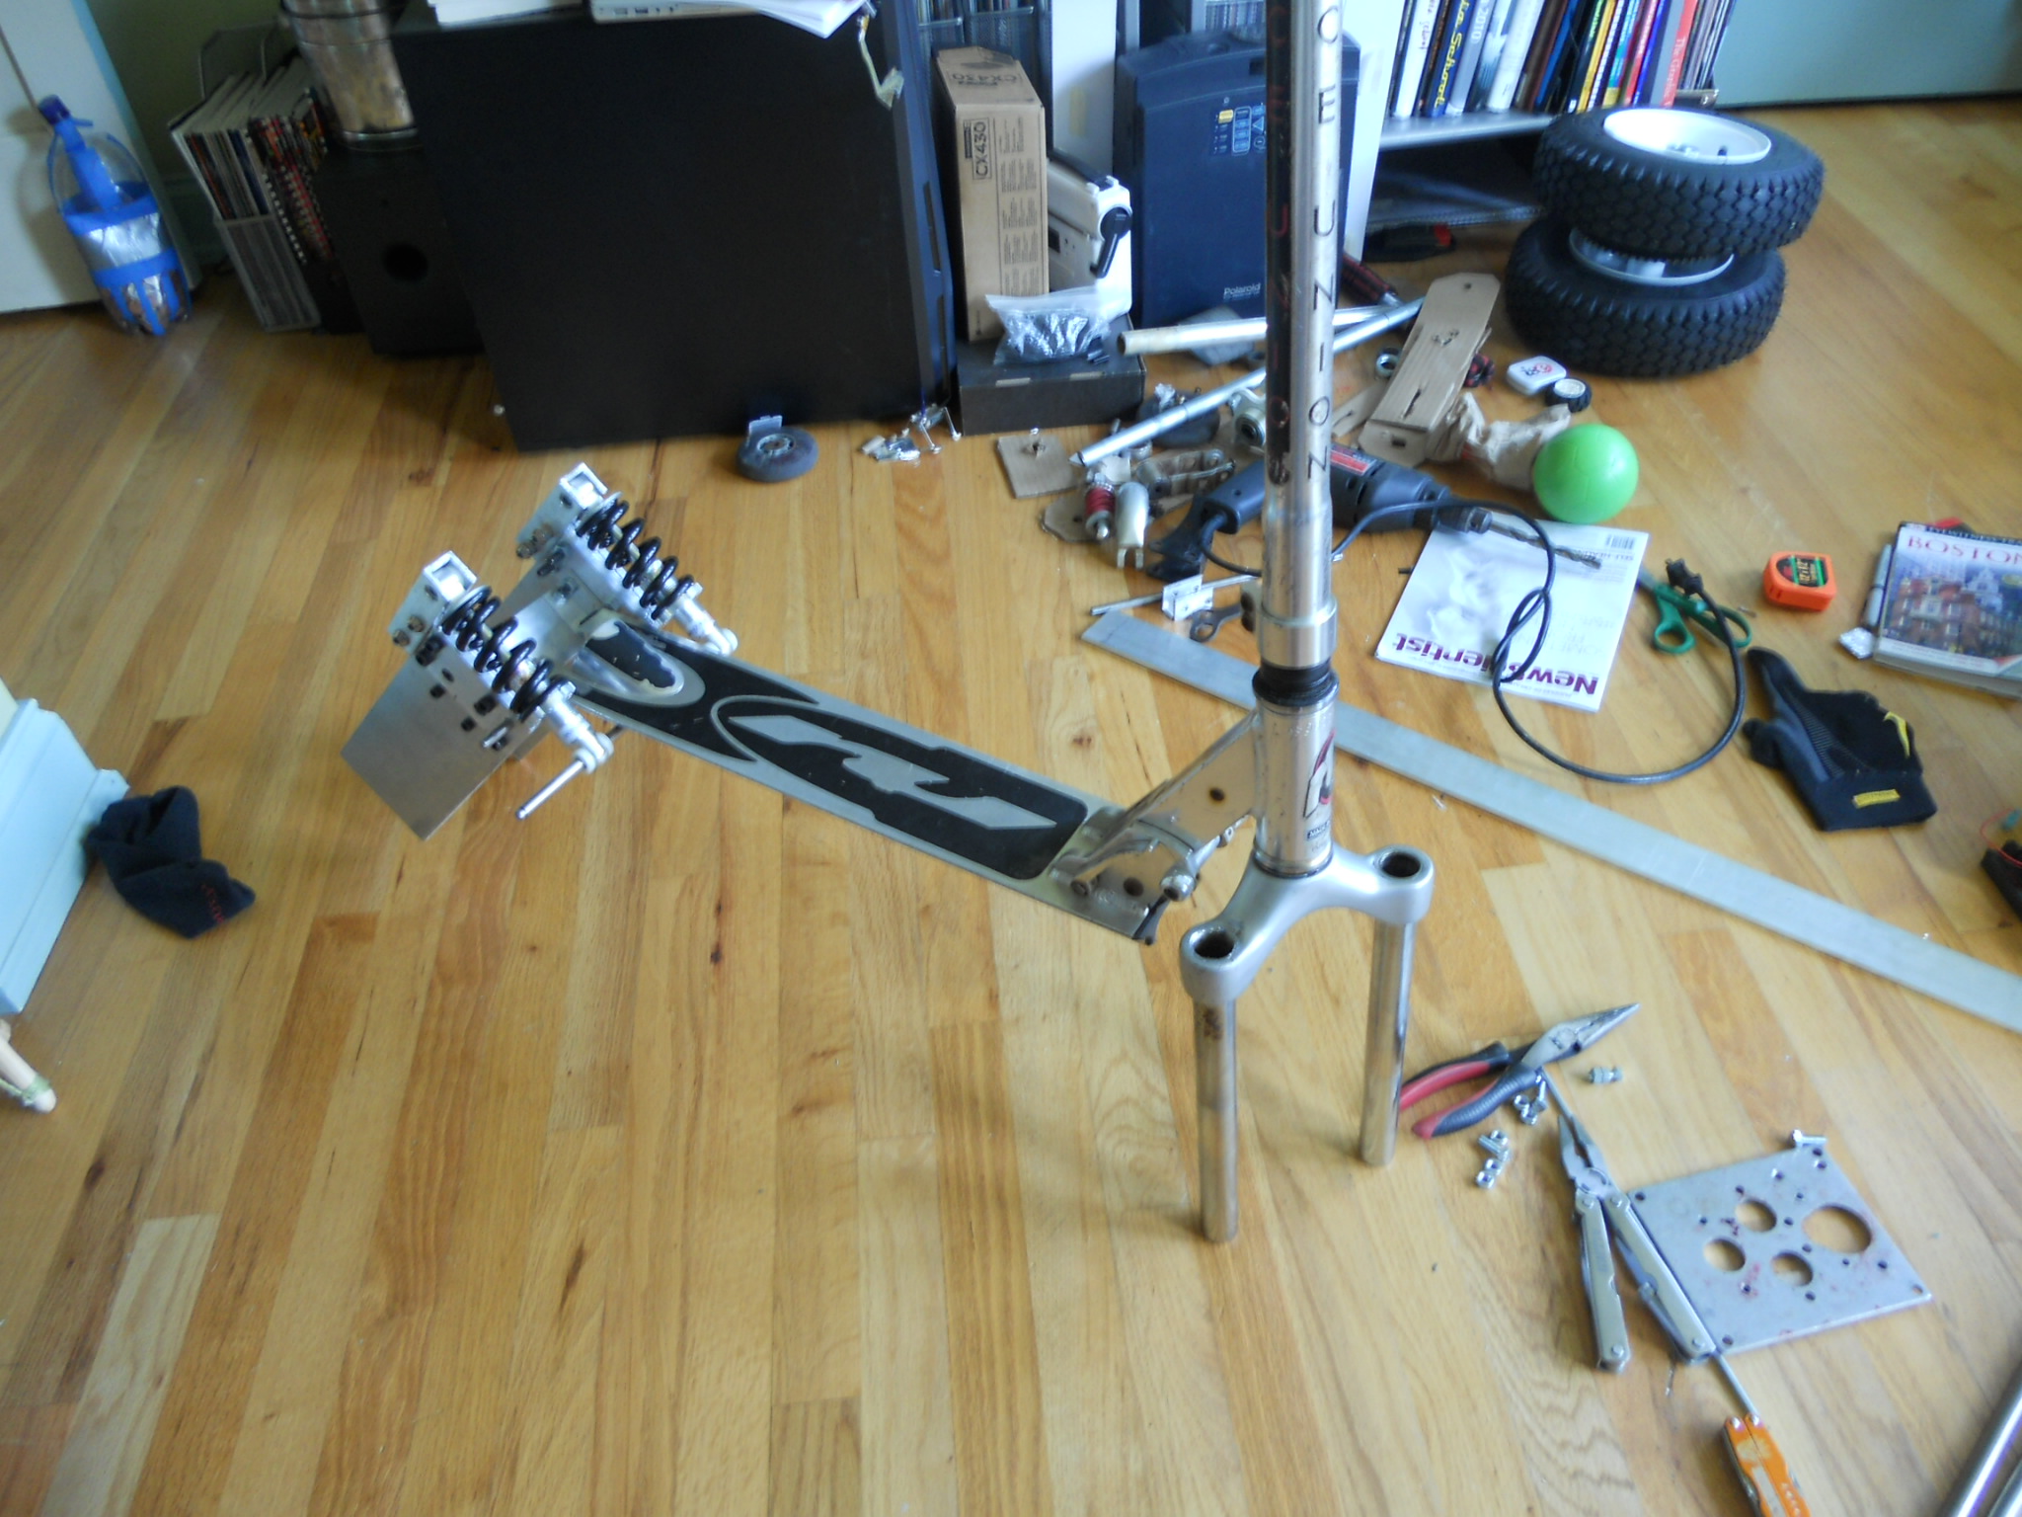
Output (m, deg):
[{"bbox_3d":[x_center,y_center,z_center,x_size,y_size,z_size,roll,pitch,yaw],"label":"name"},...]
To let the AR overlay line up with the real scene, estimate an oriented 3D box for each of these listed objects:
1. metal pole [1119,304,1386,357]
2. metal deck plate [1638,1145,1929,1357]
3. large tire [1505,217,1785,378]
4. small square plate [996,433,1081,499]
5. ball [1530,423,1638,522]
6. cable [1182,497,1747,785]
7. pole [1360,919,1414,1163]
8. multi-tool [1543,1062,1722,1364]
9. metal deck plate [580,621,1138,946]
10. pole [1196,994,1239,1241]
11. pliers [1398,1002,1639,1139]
[{"bbox_3d":[0.297,-0.509,1.861,0.377,0.026,0.026,-12,43,-21],"label":"metal pole"},{"bbox_3d":[0.500,0.319,1.034,0.144,0.006,0.117,-12,44,-7],"label":"metal deck plate"},{"bbox_3d":[0.752,-0.566,1.882,0.308,0.090,0.308,-5,43,0],"label":"large tire"},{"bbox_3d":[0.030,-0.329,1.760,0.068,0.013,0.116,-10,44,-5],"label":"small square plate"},{"bbox_3d":[0.583,-0.288,1.598,0.100,0.100,0.100,-3,43,2],"label":"ball"},{"bbox_3d":[0.422,-0.152,1.465,0.510,0.056,0.309,18,48,21],"label":"cable"},{"bbox_3d":[0.236,0.178,0.999,0.025,0.250,0.025,-7,41,3],"label":"pole"},{"bbox_3d":[0.390,0.302,1.024,0.076,0.020,0.197,-6,44,-2],"label":"multi-tool"},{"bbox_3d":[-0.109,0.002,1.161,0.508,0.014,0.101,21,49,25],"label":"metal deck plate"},{"bbox_3d":[0.132,0.234,1.004,0.026,0.220,0.026,-7,34,0],"label":"pole"},{"bbox_3d":[0.361,0.214,1.117,0.208,0.020,0.056,-20,46,-15],"label":"pliers"}]

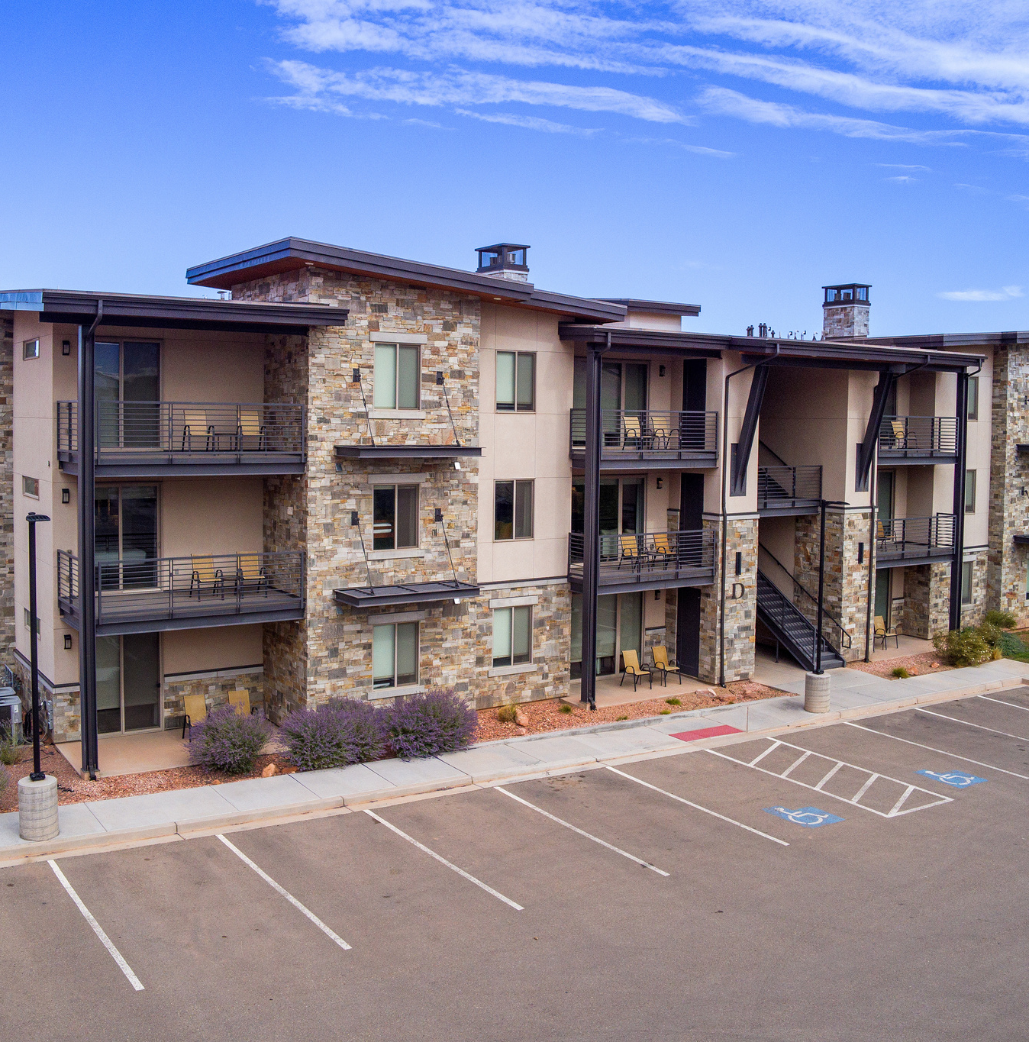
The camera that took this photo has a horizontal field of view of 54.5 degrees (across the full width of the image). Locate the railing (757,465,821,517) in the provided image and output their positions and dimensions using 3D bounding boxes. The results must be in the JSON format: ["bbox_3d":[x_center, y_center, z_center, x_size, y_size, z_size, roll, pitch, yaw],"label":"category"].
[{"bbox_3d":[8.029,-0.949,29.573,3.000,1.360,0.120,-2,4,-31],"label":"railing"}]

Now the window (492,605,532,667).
[{"bbox_3d":[-0.054,2.821,24.400,1.170,1.500,0.130,-2,5,-32],"label":"window"}]

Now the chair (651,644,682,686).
[{"bbox_3d":[4.116,3.945,27.100,0.580,0.930,0.670,-2,5,-32],"label":"chair"}]

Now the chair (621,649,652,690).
[{"bbox_3d":[3.269,3.985,26.700,0.580,0.940,0.700,-2,4,-31],"label":"chair"}]

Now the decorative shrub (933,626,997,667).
[{"bbox_3d":[13.932,3.906,31.000,1.750,1.100,1.600,-2,5,-32],"label":"decorative shrub"}]

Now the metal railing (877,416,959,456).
[{"bbox_3d":[12.877,-2.717,32.441,3.846,1.275,0.759,-2,5,-30],"label":"metal railing"}]

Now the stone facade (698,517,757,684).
[{"bbox_3d":[6.124,2.245,28.830,1.437,4.716,0.860,-2,5,-30],"label":"stone facade"}]

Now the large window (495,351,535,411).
[{"bbox_3d":[0.009,-3.516,25.324,1.164,1.498,0.121,-2,5,-30],"label":"large window"}]

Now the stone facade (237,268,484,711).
[{"bbox_3d":[-3.685,-0.600,24.322,4.200,9.900,4.000,-2,4,-31],"label":"stone facade"}]

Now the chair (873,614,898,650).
[{"bbox_3d":[12.405,3.807,33.430,0.607,0.982,0.668,-2,5,-30],"label":"chair"}]

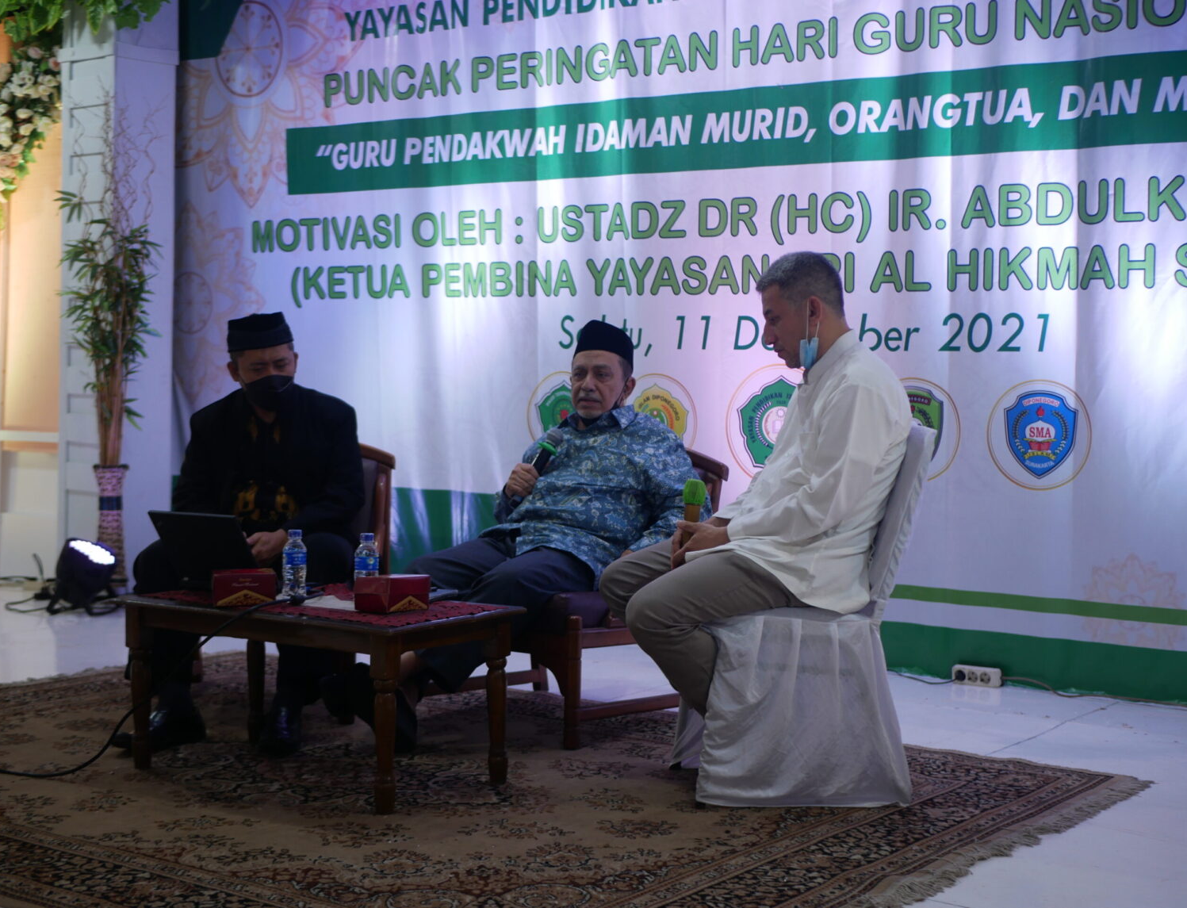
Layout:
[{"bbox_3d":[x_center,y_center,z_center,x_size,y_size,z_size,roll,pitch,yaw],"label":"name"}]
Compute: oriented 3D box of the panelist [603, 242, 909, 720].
[{"bbox_3d":[0.399,0.168,4.339,0.770,1.330,0.530,0,4,-6],"label":"panelist"}]

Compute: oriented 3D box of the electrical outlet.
[{"bbox_3d":[1.254,0.722,5.675,0.167,0.064,0.040,3,4,34],"label":"electrical outlet"}]

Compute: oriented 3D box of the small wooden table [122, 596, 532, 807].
[{"bbox_3d":[-0.706,0.600,4.491,0.920,0.440,0.485,3,4,34],"label":"small wooden table"}]

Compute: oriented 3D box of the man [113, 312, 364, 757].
[{"bbox_3d":[-0.991,0.183,5.051,0.610,1.200,0.800,1,4,6],"label":"man"}]

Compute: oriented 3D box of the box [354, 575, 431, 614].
[{"bbox_3d":[-0.502,0.345,4.390,0.115,0.084,0.140,3,5,40],"label":"box"}]

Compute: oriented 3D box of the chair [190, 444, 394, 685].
[{"bbox_3d":[-1.000,0.361,5.407,0.670,0.800,0.670,1,4,6],"label":"chair"}]

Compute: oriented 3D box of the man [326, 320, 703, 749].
[{"bbox_3d":[-0.233,0.200,4.999,0.740,1.180,0.930,4,5,43],"label":"man"}]

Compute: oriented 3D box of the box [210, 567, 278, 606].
[{"bbox_3d":[-0.899,0.337,4.485,0.150,0.084,0.115,-1,4,-16],"label":"box"}]

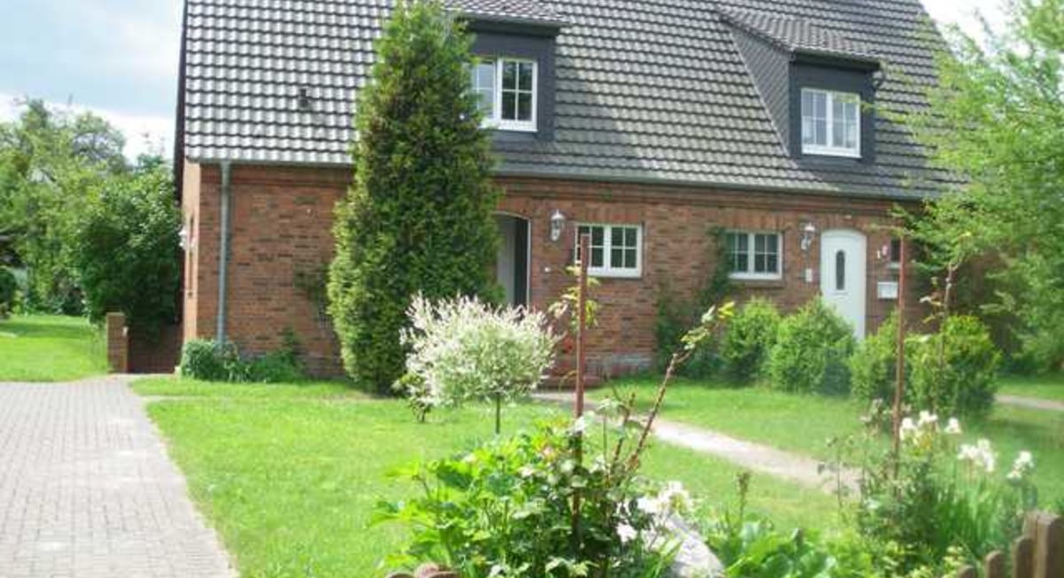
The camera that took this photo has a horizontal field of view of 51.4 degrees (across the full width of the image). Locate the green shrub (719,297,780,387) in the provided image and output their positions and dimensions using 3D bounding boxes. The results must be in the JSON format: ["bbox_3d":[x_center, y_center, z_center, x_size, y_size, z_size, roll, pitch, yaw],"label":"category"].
[{"bbox_3d":[3.714,0.891,18.690,1.093,1.468,1.093,1,-1,-18],"label":"green shrub"}]

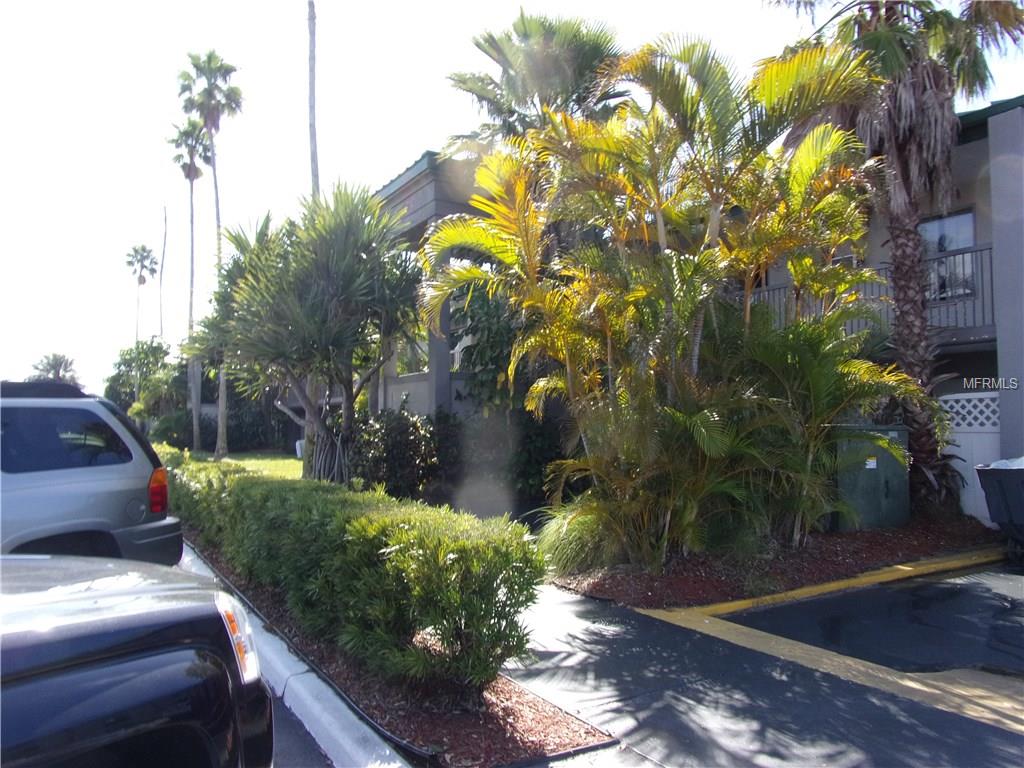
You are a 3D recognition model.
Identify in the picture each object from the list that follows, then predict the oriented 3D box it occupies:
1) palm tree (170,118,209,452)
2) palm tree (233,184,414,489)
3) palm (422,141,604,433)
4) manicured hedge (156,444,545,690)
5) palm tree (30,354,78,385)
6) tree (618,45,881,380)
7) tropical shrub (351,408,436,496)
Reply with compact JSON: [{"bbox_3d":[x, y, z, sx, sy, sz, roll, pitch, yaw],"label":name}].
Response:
[{"bbox_3d":[-16.033,-5.009,35.304,1.718,16.729,1.900,1,-3,-25],"label":"palm tree"},{"bbox_3d":[-3.575,-0.715,13.454,3.306,5.910,3.400,1,-3,-15],"label":"palm tree"},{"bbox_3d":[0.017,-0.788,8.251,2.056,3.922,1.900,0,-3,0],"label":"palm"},{"bbox_3d":[-3.537,1.432,8.964,1.120,0.950,12.000,2,-4,-33],"label":"manicured hedge"},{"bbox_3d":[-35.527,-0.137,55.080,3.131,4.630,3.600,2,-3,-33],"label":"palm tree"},{"bbox_3d":[2.613,-1.437,7.984,2.723,4.789,2.600,-1,-3,18],"label":"tree"},{"bbox_3d":[-1.946,1.235,11.652,1.412,1.730,1.300,0,-3,-9],"label":"tropical shrub"}]

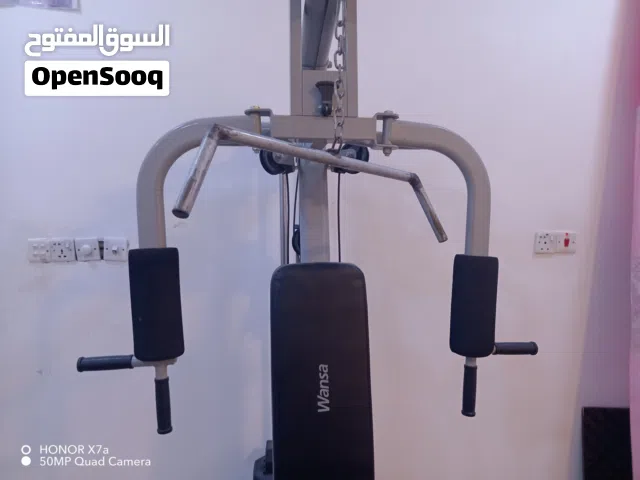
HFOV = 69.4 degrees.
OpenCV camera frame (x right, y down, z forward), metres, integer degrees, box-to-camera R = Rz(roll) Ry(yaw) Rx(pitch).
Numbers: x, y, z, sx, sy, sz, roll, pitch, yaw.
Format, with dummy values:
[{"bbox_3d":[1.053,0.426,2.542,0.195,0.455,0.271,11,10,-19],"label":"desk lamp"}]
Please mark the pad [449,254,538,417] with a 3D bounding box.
[{"bbox_3d":[0.425,0.232,1.130,0.220,0.390,0.110,-2,8,-14],"label":"pad"}]

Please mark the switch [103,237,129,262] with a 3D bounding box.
[{"bbox_3d":[-0.760,0.035,1.719,0.086,0.086,0.022,-1,8,-5],"label":"switch"}]

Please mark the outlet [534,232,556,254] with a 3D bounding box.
[{"bbox_3d":[0.915,0.013,1.870,0.086,0.086,0.016,-1,8,-5],"label":"outlet"}]

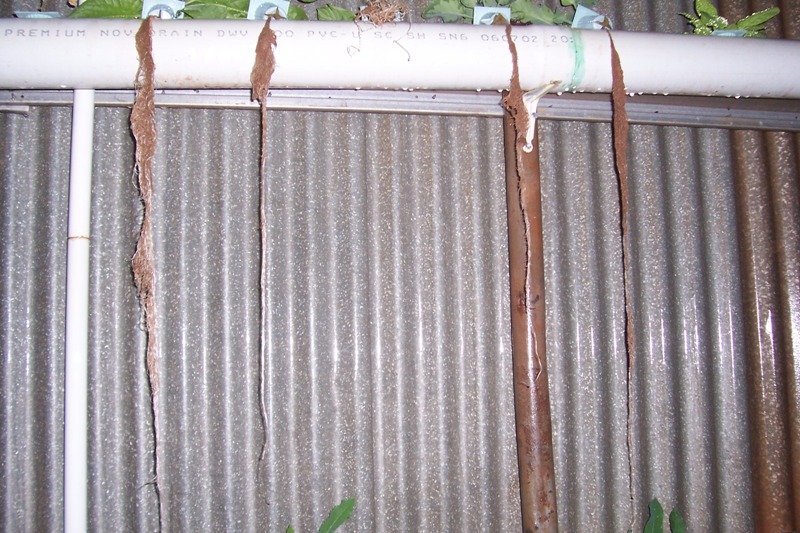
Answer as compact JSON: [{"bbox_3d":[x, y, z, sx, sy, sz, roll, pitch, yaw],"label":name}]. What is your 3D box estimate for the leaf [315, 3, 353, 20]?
[{"bbox_3d":[-0.114,-0.448,1.335,0.068,0.036,0.042,-1,-4,-3],"label":"leaf"}]

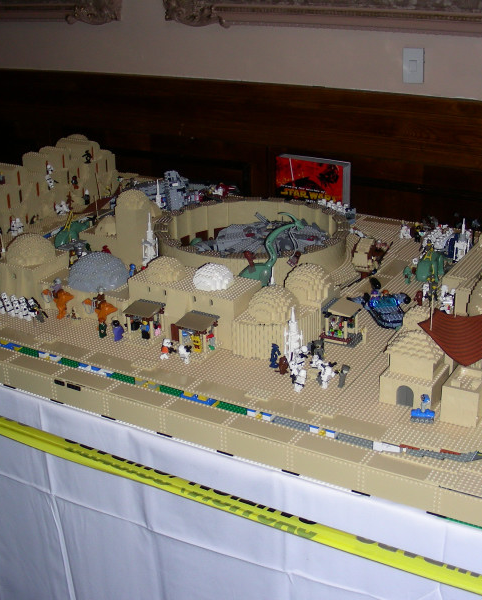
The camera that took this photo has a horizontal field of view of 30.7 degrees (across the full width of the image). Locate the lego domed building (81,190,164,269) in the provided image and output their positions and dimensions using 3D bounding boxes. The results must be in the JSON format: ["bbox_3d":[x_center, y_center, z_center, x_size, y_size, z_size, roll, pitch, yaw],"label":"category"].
[{"bbox_3d":[-0.286,-0.194,2.220,0.184,0.200,0.144,11,27,28],"label":"lego domed building"}]

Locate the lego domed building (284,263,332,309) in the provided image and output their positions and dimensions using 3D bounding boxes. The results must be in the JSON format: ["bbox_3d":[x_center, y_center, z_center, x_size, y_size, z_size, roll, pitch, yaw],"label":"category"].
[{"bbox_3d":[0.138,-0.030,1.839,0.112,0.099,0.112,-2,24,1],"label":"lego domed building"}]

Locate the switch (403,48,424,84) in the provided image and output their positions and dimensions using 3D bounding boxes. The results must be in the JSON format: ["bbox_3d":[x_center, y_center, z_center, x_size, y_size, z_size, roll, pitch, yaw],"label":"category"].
[{"bbox_3d":[0.548,-0.744,2.796,0.070,0.115,0.010,12,27,29],"label":"switch"}]

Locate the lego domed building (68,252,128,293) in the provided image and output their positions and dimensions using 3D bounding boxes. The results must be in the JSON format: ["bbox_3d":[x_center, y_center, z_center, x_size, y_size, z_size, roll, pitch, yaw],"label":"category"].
[{"bbox_3d":[-0.322,-0.073,1.969,0.136,0.067,0.136,-2,24,1],"label":"lego domed building"}]

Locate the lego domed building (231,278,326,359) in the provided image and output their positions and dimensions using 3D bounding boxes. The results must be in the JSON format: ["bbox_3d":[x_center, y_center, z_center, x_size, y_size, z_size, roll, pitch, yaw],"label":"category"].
[{"bbox_3d":[0.071,0.036,1.747,0.132,0.128,0.131,11,27,28],"label":"lego domed building"}]

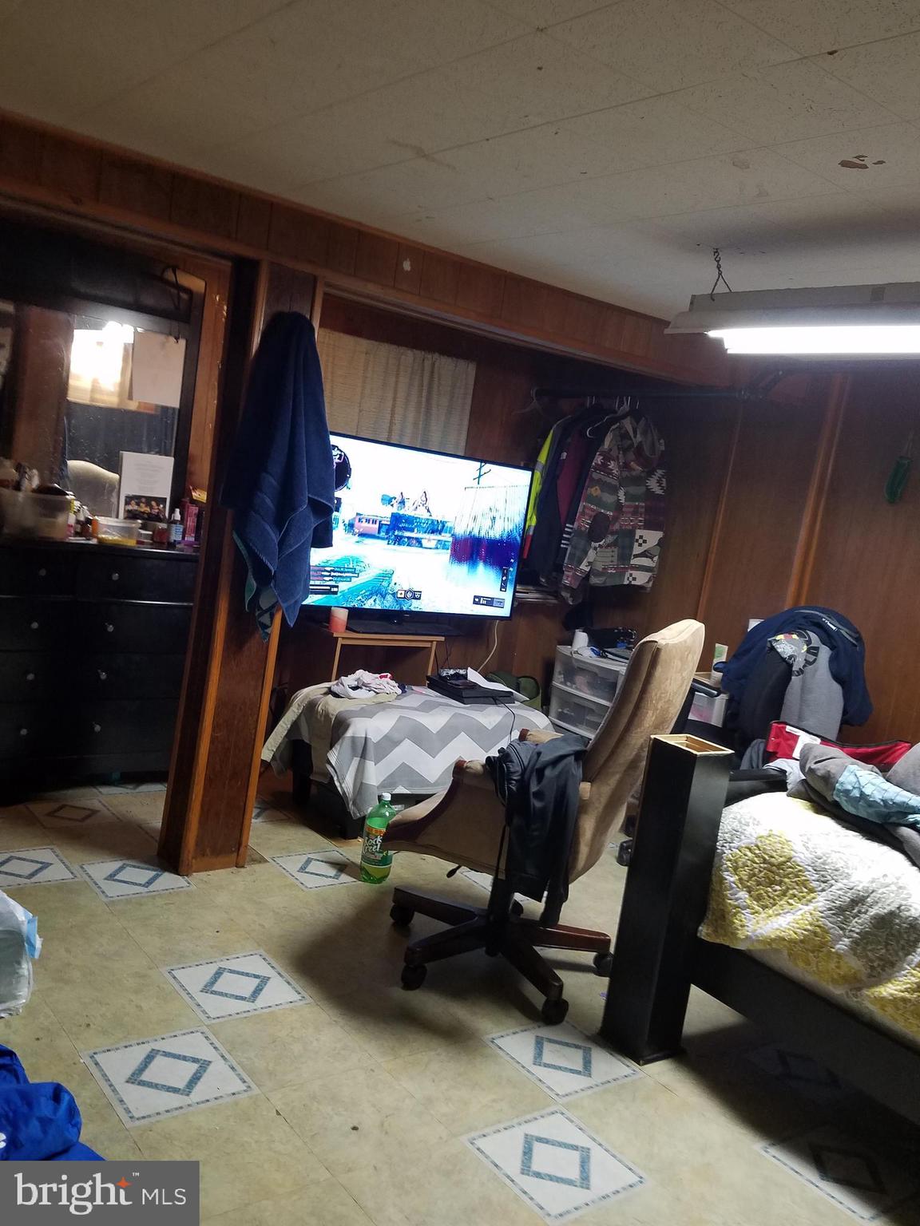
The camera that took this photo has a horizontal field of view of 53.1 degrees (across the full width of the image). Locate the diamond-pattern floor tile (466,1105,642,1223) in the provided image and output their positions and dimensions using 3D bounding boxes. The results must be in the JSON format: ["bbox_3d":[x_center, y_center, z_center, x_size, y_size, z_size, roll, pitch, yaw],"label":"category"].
[{"bbox_3d":[0.206,1.185,2.006,0.290,0.010,0.290,5,7,-39],"label":"diamond-pattern floor tile"}]

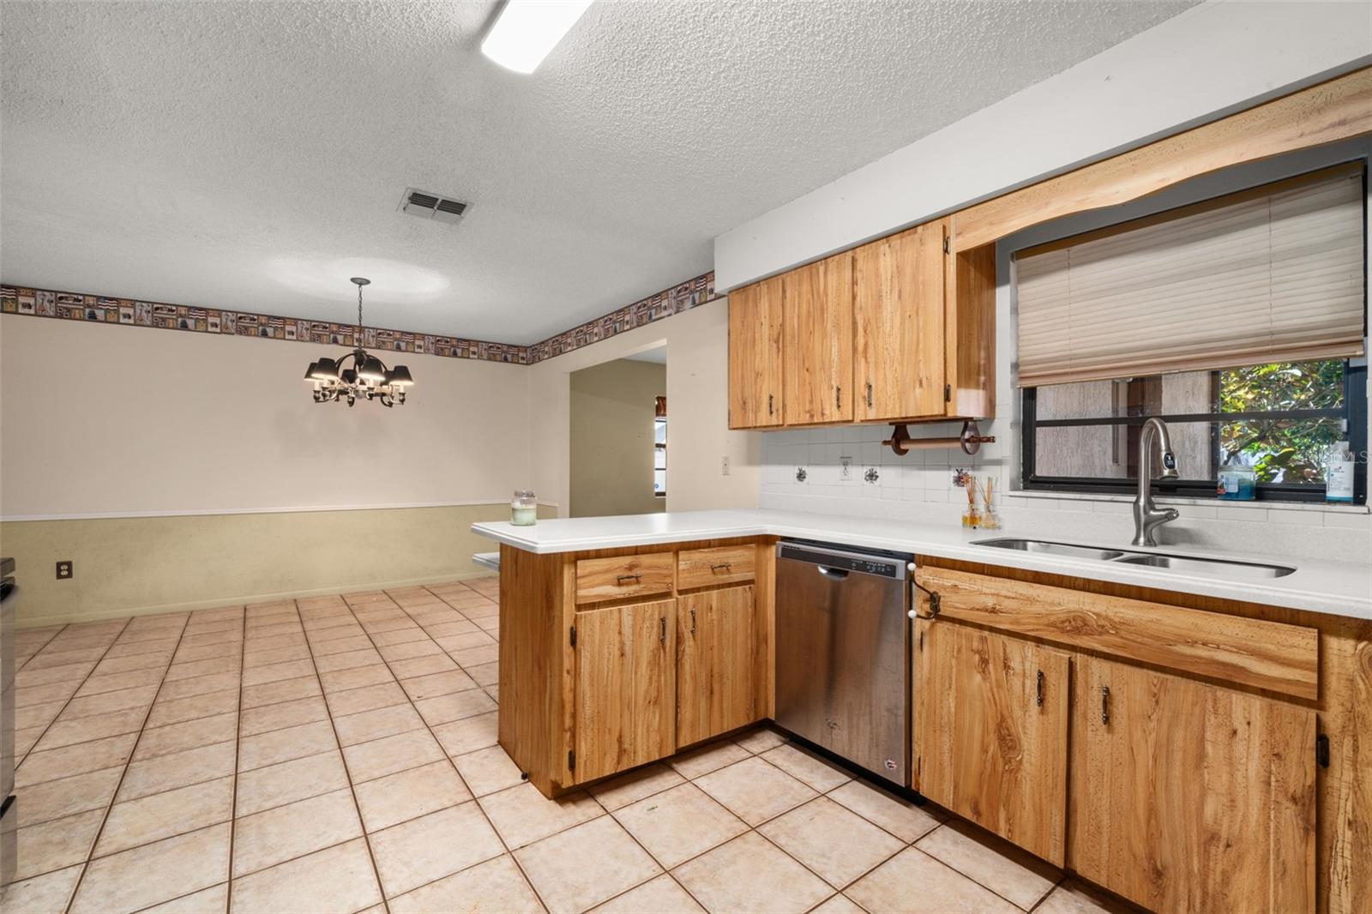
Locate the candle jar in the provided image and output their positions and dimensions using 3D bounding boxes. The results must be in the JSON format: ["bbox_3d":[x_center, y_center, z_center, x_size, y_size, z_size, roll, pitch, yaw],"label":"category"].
[{"bbox_3d":[-0.664,0.206,2.355,0.100,0.145,0.100,1,-1,0],"label":"candle jar"}]

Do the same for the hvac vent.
[{"bbox_3d":[-1.224,-1.199,2.771,0.280,0.025,0.300,1,-1,-37],"label":"hvac vent"}]

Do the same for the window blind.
[{"bbox_3d":[1.562,-0.537,1.891,0.050,0.530,0.878,1,-1,-37],"label":"window blind"}]

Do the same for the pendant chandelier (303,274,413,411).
[{"bbox_3d":[-2.223,-0.781,3.901,0.660,0.843,0.660,1,-1,-37],"label":"pendant chandelier"}]

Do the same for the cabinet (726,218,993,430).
[{"bbox_3d":[0.728,-0.521,2.673,0.323,0.755,1.245,1,-1,-37],"label":"cabinet"}]

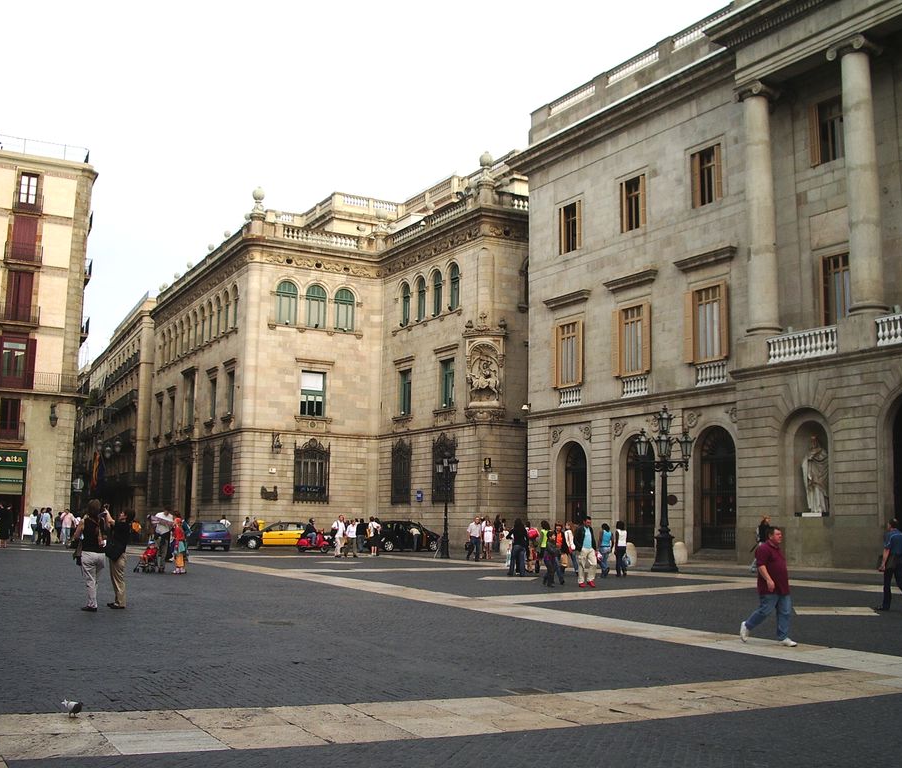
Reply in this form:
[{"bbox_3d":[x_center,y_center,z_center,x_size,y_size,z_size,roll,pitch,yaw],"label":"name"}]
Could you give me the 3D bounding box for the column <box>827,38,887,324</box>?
[{"bbox_3d":[13.646,-6.945,34.639,1.280,9.510,1.280,6,-10,-32],"label":"column"}]

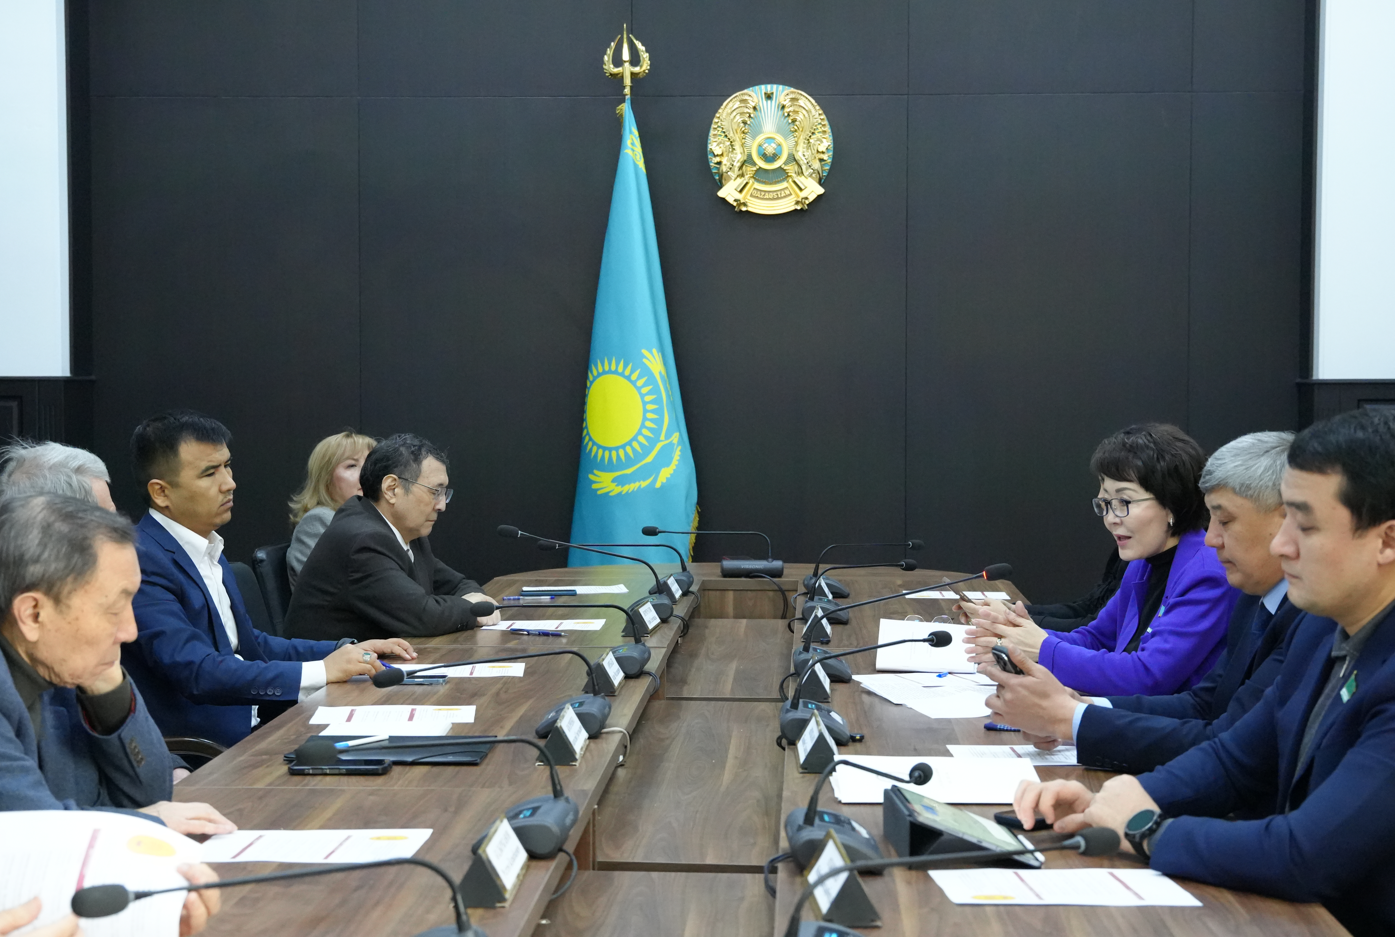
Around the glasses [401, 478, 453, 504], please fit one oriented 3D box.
[{"bbox_3d":[-0.705,0.047,5.962,0.145,0.042,0.138,16,6,12],"label":"glasses"}]

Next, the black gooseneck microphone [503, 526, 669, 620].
[{"bbox_3d":[-0.284,0.269,6.060,0.445,0.240,0.190,0,2,2],"label":"black gooseneck microphone"}]

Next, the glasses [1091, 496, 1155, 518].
[{"bbox_3d":[0.939,0.072,5.004,0.140,0.044,0.137,-10,7,-27],"label":"glasses"}]

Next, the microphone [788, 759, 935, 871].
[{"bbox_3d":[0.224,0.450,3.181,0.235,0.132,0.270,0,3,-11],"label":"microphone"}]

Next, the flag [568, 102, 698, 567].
[{"bbox_3d":[-0.233,-0.276,8.518,0.490,2.099,0.300,0,3,3],"label":"flag"}]

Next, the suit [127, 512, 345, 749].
[{"bbox_3d":[-0.996,0.414,4.948,0.470,0.640,0.550,1,3,15],"label":"suit"}]

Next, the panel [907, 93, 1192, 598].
[{"bbox_3d":[1.350,-0.220,9.054,1.085,2.444,0.030,0,3,3],"label":"panel"}]

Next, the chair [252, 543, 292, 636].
[{"bbox_3d":[-0.936,0.636,6.920,0.620,0.930,0.580,1,3,13],"label":"chair"}]

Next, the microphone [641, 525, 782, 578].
[{"bbox_3d":[0.046,0.255,7.248,0.443,0.155,0.125,0,3,3],"label":"microphone"}]

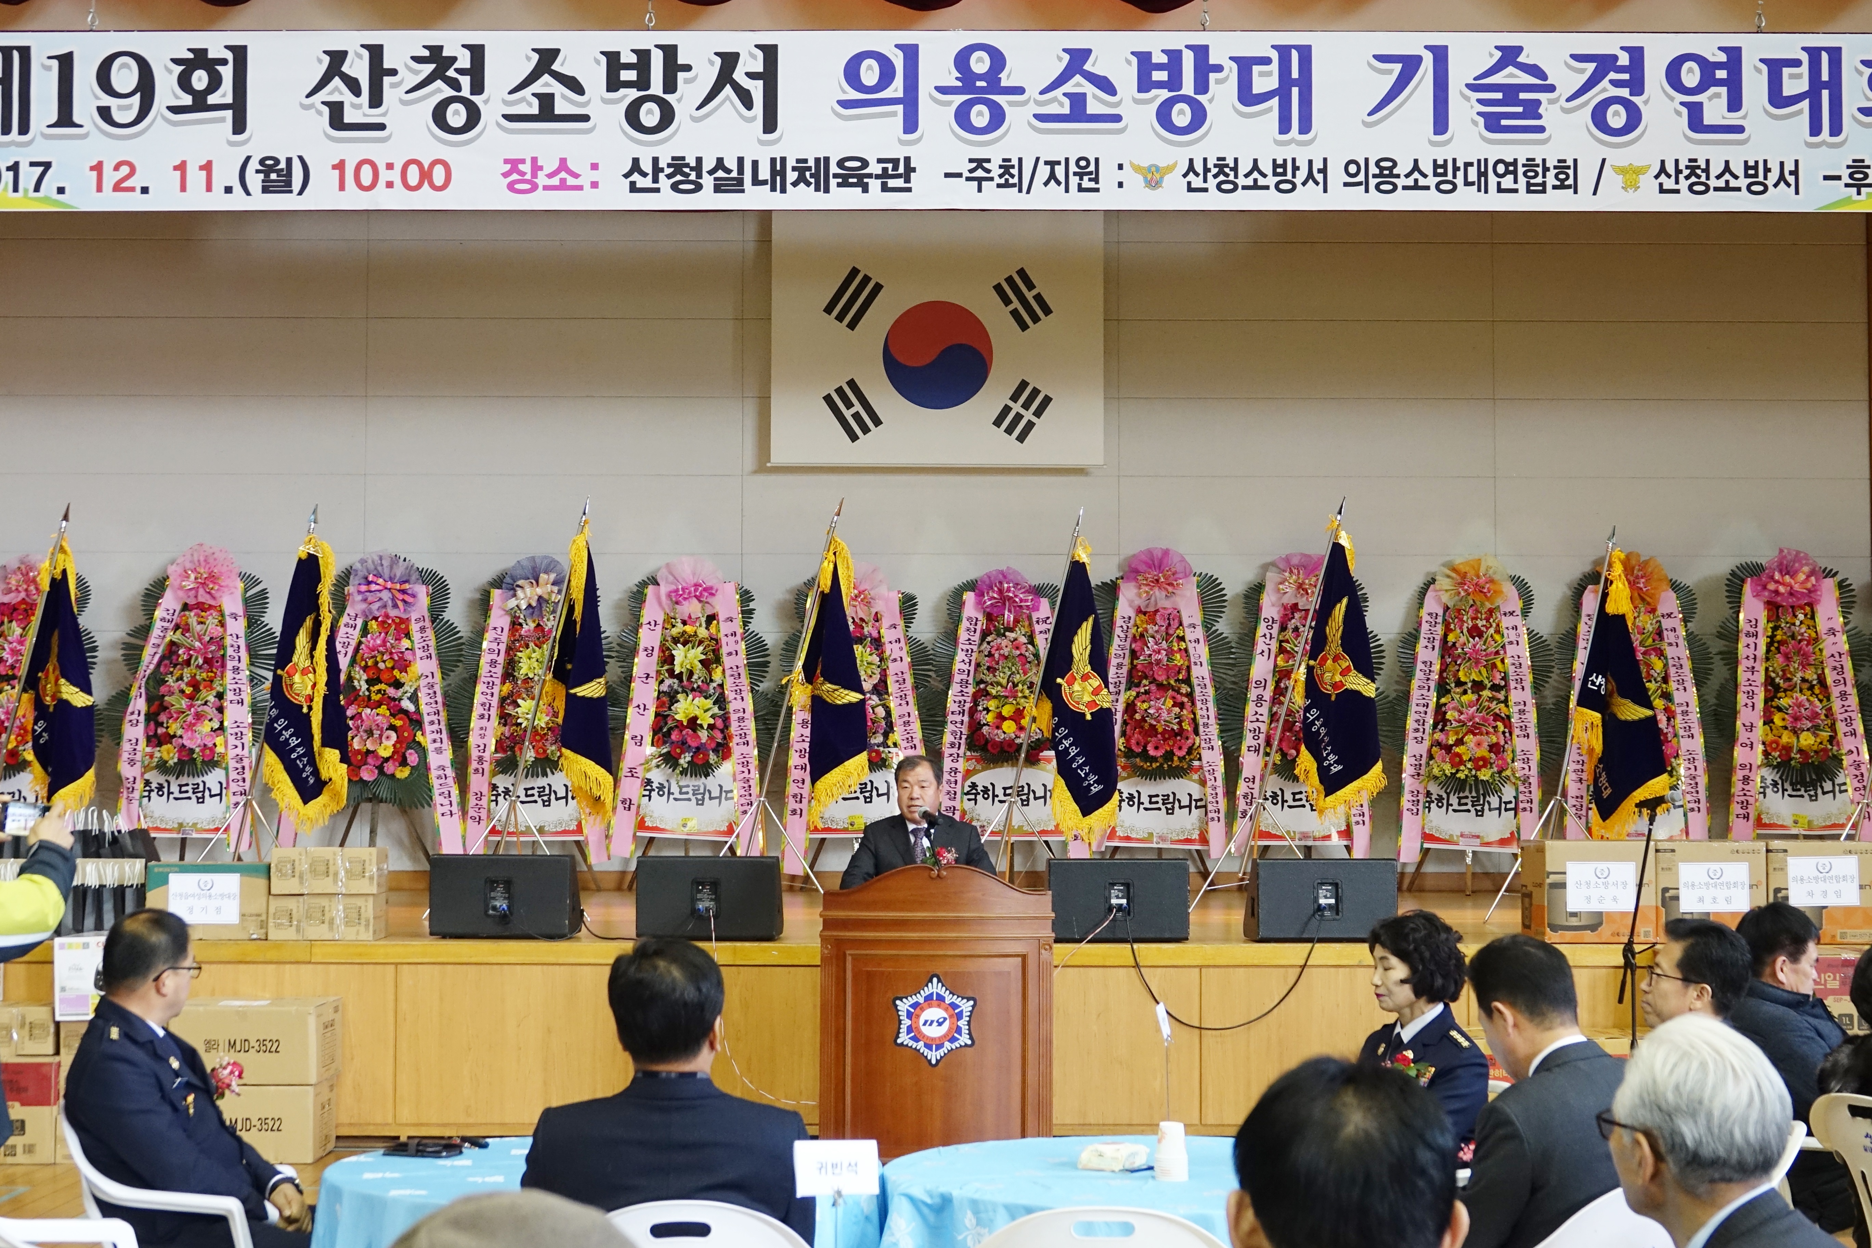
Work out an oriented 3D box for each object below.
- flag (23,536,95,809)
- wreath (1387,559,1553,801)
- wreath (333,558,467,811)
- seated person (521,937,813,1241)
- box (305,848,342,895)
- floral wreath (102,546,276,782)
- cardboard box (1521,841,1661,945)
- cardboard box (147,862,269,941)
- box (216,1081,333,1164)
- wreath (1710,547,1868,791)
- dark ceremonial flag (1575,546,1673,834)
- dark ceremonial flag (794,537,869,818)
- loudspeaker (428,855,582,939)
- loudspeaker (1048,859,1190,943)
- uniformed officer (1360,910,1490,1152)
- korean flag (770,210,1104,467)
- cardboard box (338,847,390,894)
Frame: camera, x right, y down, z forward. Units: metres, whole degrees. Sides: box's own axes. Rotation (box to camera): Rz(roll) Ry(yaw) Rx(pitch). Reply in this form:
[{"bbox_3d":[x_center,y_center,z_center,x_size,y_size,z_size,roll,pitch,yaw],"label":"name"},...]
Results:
[{"bbox_3d":[-4.354,0.241,13.428,0.363,1.360,0.240,0,-3,0],"label":"flag"},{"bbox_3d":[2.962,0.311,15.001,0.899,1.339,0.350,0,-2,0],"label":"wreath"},{"bbox_3d":[-2.965,0.308,14.600,0.853,1.390,0.320,0,-2,0],"label":"wreath"},{"bbox_3d":[-0.454,1.197,4.838,0.500,1.290,0.720,0,-3,3],"label":"seated person"},{"bbox_3d":[-2.562,1.039,11.447,0.150,0.192,0.280,0,-2,0],"label":"box"},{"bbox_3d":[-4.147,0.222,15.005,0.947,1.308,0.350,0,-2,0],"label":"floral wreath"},{"bbox_3d":[2.796,1.142,11.594,0.463,0.424,0.460,0,-3,0],"label":"cardboard box"},{"bbox_3d":[-3.105,1.196,11.699,0.518,0.324,0.320,0,-2,0],"label":"cardboard box"},{"bbox_3d":[-2.857,2.069,11.322,0.598,0.318,0.420,0,-2,0],"label":"box"},{"bbox_3d":[4.613,0.265,14.602,0.861,1.351,0.320,0,-2,0],"label":"wreath"},{"bbox_3d":[3.409,0.339,13.423,0.479,1.424,0.240,0,-3,0],"label":"dark ceremonial flag"},{"bbox_3d":[-0.509,0.271,13.251,0.358,1.420,0.280,0,-2,0],"label":"dark ceremonial flag"},{"bbox_3d":[-1.825,1.150,11.512,0.584,0.348,0.400,0,-2,0],"label":"loudspeaker"},{"bbox_3d":[0.789,1.196,11.834,0.601,0.348,0.440,0,-2,0],"label":"loudspeaker"},{"bbox_3d":[1.049,1.328,6.494,0.780,1.262,0.500,2,-3,-32],"label":"uniformed officer"},{"bbox_3d":[0.011,-1.809,17.054,2.105,1.652,0.040,0,-3,0],"label":"korean flag"},{"bbox_3d":[-2.429,1.050,11.513,0.150,0.193,0.250,0,-3,0],"label":"cardboard box"}]

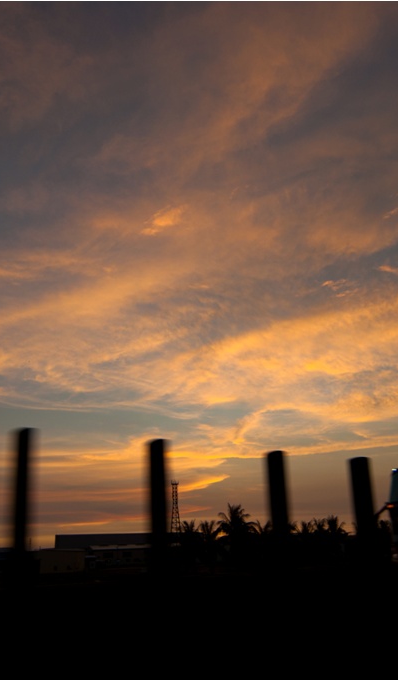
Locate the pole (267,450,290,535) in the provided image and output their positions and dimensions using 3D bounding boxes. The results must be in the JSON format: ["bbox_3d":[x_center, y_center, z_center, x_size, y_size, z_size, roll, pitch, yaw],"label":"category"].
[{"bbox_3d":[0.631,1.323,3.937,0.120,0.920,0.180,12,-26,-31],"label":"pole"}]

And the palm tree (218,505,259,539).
[{"bbox_3d":[4.903,24.409,63.602,5.200,7.536,5.200,-2,-22,0],"label":"palm tree"}]

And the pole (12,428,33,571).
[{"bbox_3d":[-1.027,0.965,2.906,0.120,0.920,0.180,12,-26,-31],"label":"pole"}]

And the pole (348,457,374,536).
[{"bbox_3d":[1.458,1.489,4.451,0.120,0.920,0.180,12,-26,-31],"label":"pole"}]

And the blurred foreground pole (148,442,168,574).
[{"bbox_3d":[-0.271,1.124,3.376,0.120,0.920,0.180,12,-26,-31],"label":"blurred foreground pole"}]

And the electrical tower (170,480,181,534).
[{"bbox_3d":[-8.444,64.440,185.111,4.300,26.359,4.300,-2,-22,0],"label":"electrical tower"}]

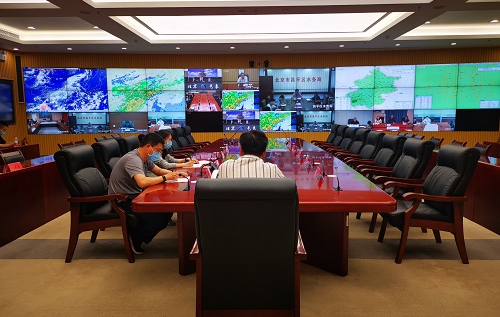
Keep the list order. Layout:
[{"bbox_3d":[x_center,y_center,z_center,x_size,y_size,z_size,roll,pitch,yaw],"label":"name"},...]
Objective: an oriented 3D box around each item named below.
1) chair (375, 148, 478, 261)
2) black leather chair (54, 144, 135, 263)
[{"bbox_3d":[1.765,0.436,3.991,0.730,1.090,0.660,0,7,2],"label":"chair"},{"bbox_3d":[-1.427,0.422,3.922,0.740,1.077,0.655,0,7,1],"label":"black leather chair"}]

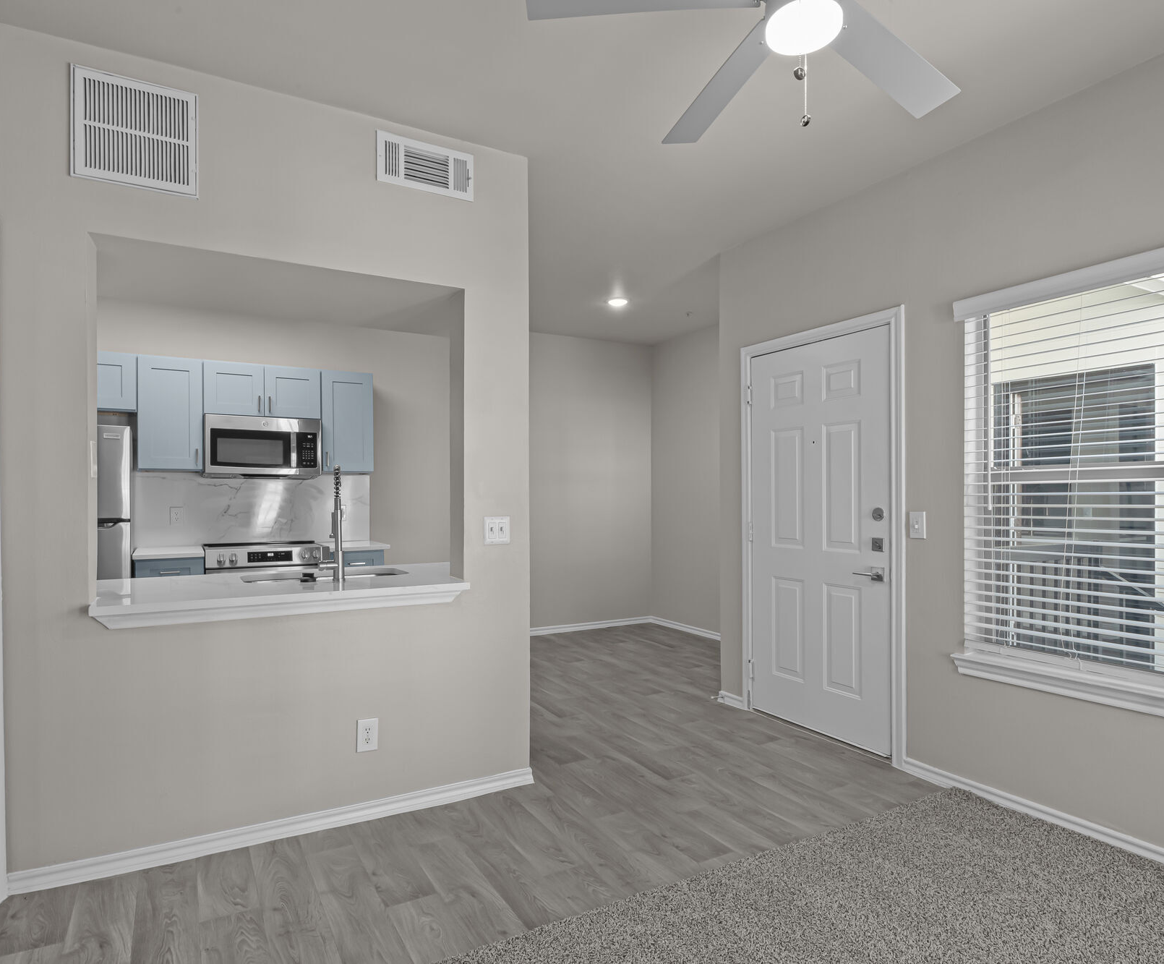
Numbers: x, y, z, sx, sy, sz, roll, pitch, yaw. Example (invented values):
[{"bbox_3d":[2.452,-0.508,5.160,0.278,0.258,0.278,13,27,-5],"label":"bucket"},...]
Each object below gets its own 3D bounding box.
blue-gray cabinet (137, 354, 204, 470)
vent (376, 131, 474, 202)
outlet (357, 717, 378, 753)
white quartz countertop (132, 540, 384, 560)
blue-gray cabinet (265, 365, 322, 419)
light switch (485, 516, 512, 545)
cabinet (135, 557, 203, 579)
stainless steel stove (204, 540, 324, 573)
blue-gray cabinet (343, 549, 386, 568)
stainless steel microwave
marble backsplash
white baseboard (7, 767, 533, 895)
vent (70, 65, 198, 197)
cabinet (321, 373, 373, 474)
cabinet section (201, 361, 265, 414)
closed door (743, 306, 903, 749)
[{"bbox_3d":[-2.888,-0.465,4.282,0.379,0.763,0.325,0,-1,-26],"label":"blue-gray cabinet"},{"bbox_3d":[-0.639,-1.312,2.504,0.399,0.202,0.027,0,-1,-25],"label":"vent"},{"bbox_3d":[-0.855,1.015,2.412,0.082,0.127,0.011,0,-1,-25],"label":"outlet"},{"bbox_3d":[-2.311,0.492,4.423,1.573,0.040,0.587,0,-1,-29],"label":"white quartz countertop"},{"bbox_3d":[-2.205,-0.657,4.607,0.377,0.373,0.325,0,-1,-26],"label":"blue-gray cabinet"},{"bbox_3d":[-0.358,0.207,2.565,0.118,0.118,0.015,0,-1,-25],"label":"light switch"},{"bbox_3d":[-2.783,0.933,4.136,0.385,0.876,0.610,0,-1,-26],"label":"cabinet"},{"bbox_3d":[-2.298,0.899,4.410,0.760,0.920,0.670,0,-1,-26],"label":"stainless steel stove"},{"bbox_3d":[-1.772,0.941,4.656,0.385,0.876,0.610,0,-1,-26],"label":"blue-gray cabinet"},{"bbox_3d":[-2.397,-0.256,4.505,0.751,0.426,0.361,0,-1,-29],"label":"stainless steel microwave"},{"bbox_3d":[-2.478,0.208,4.655,1.599,0.564,0.018,0,-1,-25],"label":"marble backsplash"},{"bbox_3d":[-1.011,1.270,2.269,1.754,0.070,0.016,0,-1,-25],"label":"white baseboard"},{"bbox_3d":[-1.540,-1.208,2.082,0.364,0.376,0.027,0,-1,-25],"label":"vent"},{"bbox_3d":[-1.864,-0.461,4.764,0.375,0.763,0.325,0,-1,-26],"label":"cabinet"},{"bbox_3d":[-2.528,-0.653,4.396,0.380,0.370,0.325,0,0,-27],"label":"cabinet section"},{"bbox_3d":[1.294,0.267,3.284,0.099,2.180,0.993,0,-1,-34],"label":"closed door"}]

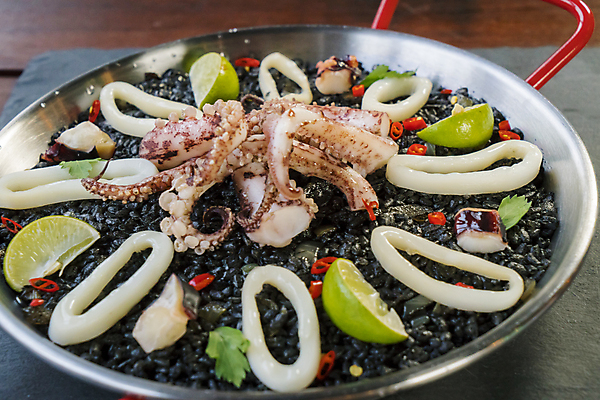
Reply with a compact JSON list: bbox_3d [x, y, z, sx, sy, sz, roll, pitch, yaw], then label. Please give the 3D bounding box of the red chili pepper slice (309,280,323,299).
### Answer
[{"bbox_3d":[0.008,0.045,0.583,0.008,0.007,0.009,-4,37,0],"label":"red chili pepper slice"}]

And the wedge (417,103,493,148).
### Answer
[{"bbox_3d":[0.091,-0.046,0.678,0.051,0.027,0.026,-20,39,-20],"label":"wedge"}]

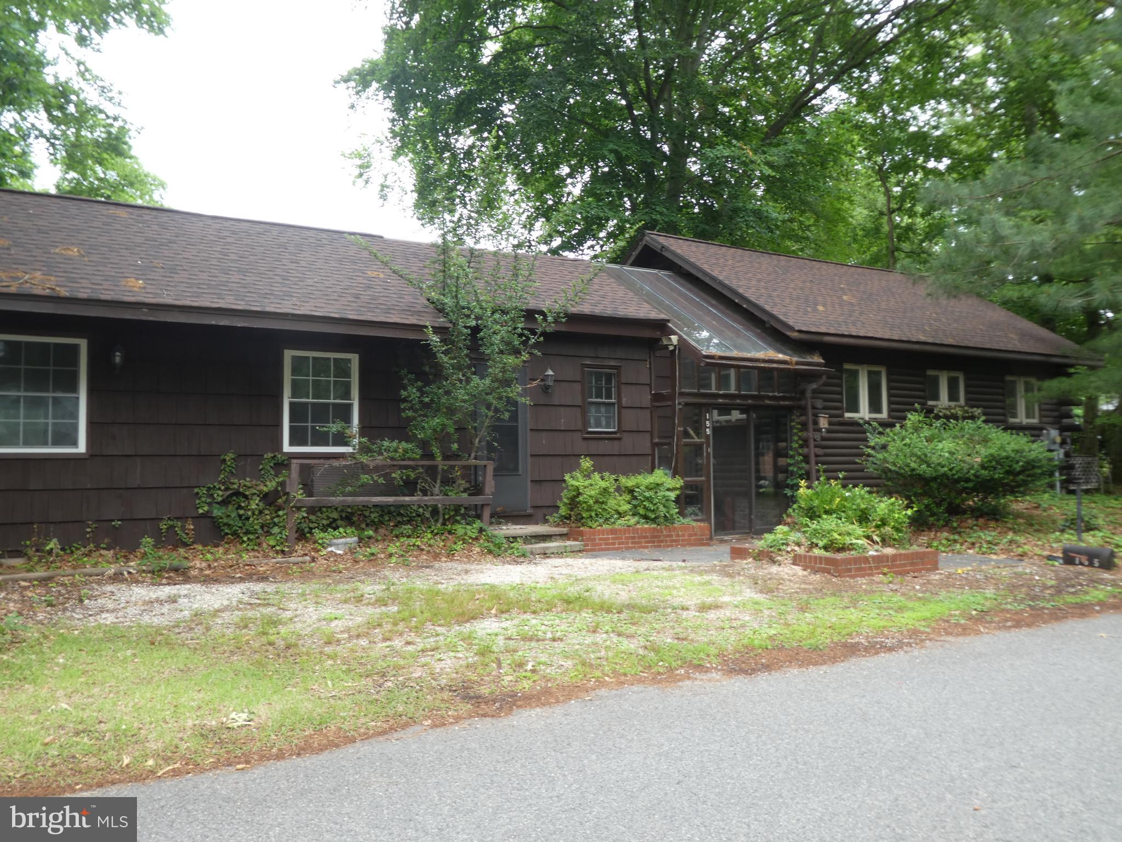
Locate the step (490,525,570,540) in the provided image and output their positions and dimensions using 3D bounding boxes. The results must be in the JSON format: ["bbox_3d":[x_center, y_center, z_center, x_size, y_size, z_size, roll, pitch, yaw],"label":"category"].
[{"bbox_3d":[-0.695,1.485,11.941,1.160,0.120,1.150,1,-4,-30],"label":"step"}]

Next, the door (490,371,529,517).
[{"bbox_3d":[-0.809,0.235,12.714,0.832,2.090,0.060,1,-3,-31],"label":"door"}]

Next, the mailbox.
[{"bbox_3d":[5.727,1.482,9.850,0.180,0.225,0.490,1,-4,-25],"label":"mailbox"}]

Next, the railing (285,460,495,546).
[{"bbox_3d":[-1.936,0.925,10.483,2.500,0.950,0.140,1,-4,-30],"label":"railing"}]

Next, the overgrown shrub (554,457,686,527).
[{"bbox_3d":[0.877,1.016,12.752,1.950,0.950,1.100,1,-3,-31],"label":"overgrown shrub"}]

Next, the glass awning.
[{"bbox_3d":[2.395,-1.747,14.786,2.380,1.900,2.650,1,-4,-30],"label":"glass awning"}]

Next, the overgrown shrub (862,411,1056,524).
[{"bbox_3d":[6.350,0.795,14.724,2.850,1.800,2.350,1,-3,-31],"label":"overgrown shrub"}]

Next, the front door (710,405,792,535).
[{"bbox_3d":[2.976,0.788,14.101,1.600,2.020,0.100,1,-4,-30],"label":"front door"}]

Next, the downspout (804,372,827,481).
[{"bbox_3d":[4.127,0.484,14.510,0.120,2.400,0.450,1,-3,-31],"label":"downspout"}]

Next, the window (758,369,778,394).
[{"bbox_3d":[3.284,-0.624,14.341,0.420,0.370,0.060,1,-4,-30],"label":"window"}]

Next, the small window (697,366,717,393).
[{"bbox_3d":[2.241,-0.649,13.845,0.381,0.403,0.060,1,-3,-31],"label":"small window"}]

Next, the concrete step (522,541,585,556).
[{"bbox_3d":[-0.261,1.630,11.538,1.080,0.120,0.380,1,-3,-31],"label":"concrete step"}]

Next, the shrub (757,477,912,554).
[{"bbox_3d":[3.207,1.060,10.531,1.650,0.850,1.400,1,-3,-31],"label":"shrub"}]

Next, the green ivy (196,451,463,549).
[{"bbox_3d":[-2.690,0.897,10.919,3.050,1.060,1.000,1,-4,-30],"label":"green ivy"}]

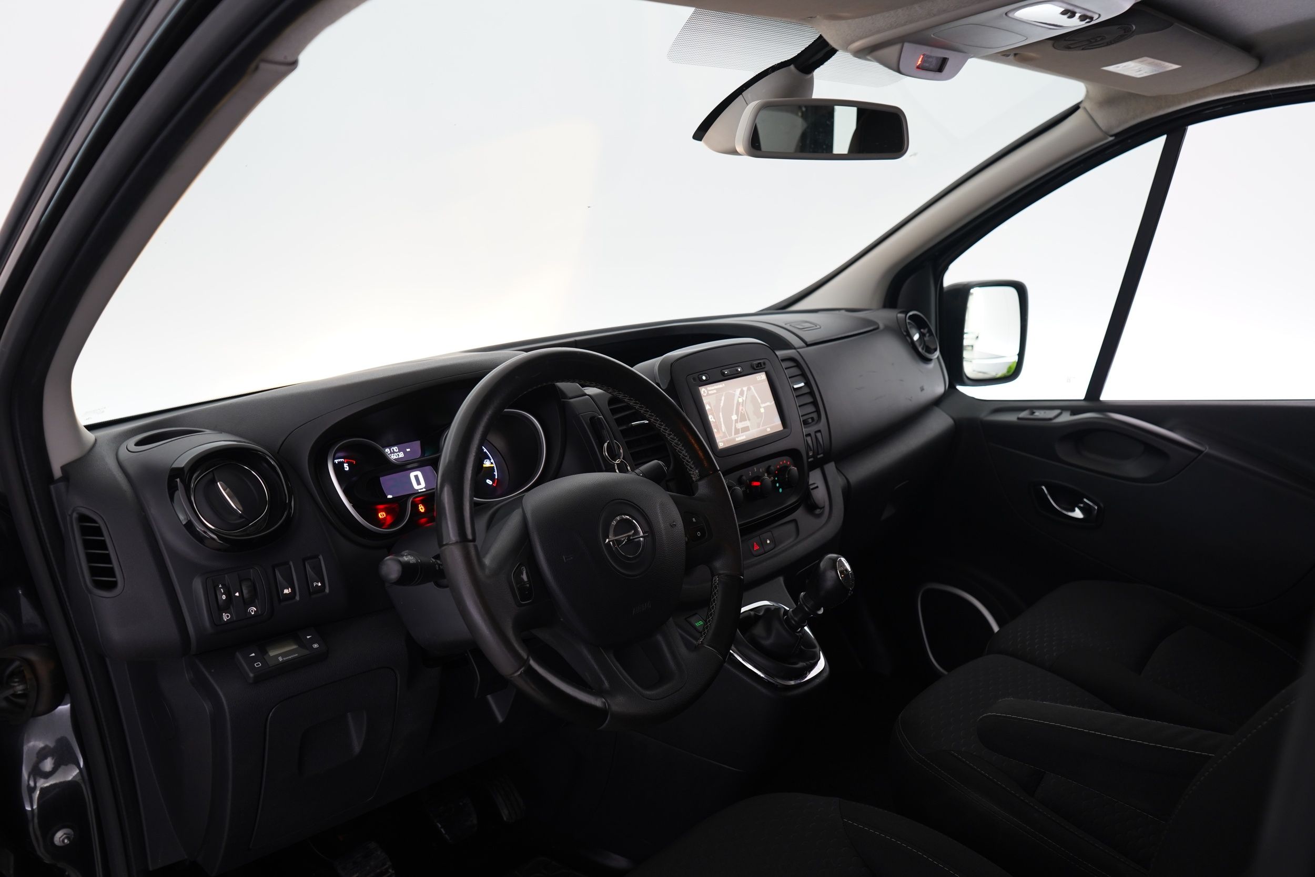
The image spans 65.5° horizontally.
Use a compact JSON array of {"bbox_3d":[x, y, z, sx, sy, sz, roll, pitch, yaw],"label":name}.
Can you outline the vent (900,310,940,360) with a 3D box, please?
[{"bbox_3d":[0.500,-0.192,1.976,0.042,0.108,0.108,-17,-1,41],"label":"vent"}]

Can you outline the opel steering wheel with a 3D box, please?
[{"bbox_3d":[-0.065,0.098,1.040,0.100,0.385,0.385,-24,-5,41],"label":"opel steering wheel"}]

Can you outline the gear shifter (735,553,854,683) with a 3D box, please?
[{"bbox_3d":[0.156,0.211,1.231,0.135,0.165,0.125,10,17,38],"label":"gear shifter"}]

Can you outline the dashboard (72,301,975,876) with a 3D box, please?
[{"bbox_3d":[0.075,0.097,1.472,0.450,0.470,1.580,10,17,38],"label":"dashboard"}]

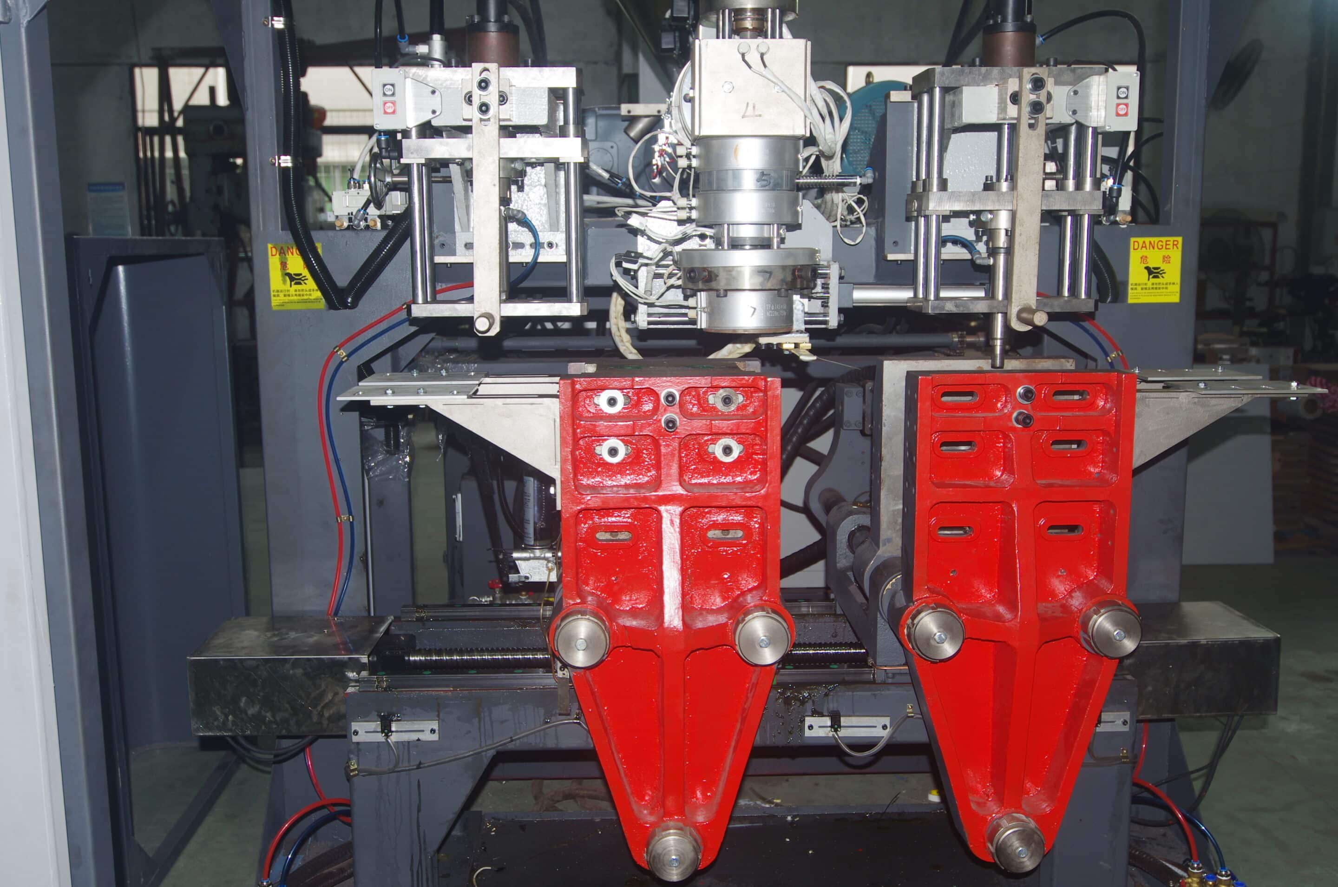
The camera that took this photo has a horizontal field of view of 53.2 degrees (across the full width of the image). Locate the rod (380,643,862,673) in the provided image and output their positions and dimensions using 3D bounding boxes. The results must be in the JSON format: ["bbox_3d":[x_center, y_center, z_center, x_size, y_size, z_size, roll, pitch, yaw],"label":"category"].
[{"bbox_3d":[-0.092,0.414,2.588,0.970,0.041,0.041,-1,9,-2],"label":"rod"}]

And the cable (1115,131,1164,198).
[{"bbox_3d":[0.923,-0.548,2.617,0.091,0.129,0.050,-1,9,-2],"label":"cable"}]

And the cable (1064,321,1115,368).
[{"bbox_3d":[0.812,-0.193,2.574,0.096,0.093,0.014,-1,9,-2],"label":"cable"}]

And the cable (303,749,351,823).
[{"bbox_3d":[-0.670,0.672,2.623,0.090,0.162,0.035,-1,9,-2],"label":"cable"}]

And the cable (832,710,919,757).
[{"bbox_3d":[0.363,0.513,2.349,0.152,0.087,0.030,-1,9,-2],"label":"cable"}]

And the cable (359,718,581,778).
[{"bbox_3d":[-0.350,0.533,2.342,0.414,0.107,0.020,-1,9,-2],"label":"cable"}]

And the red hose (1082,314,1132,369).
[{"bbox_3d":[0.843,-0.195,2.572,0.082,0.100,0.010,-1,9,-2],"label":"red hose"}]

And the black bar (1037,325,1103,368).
[{"bbox_3d":[0.806,-0.202,2.708,0.151,0.014,0.030,29,7,-6],"label":"black bar"}]

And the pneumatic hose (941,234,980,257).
[{"bbox_3d":[0.489,-0.332,2.240,0.065,0.036,0.025,-1,9,-2],"label":"pneumatic hose"}]

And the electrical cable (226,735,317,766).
[{"bbox_3d":[-0.744,0.574,2.500,0.169,0.064,0.050,-1,9,-2],"label":"electrical cable"}]

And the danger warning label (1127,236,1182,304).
[{"bbox_3d":[0.934,-0.333,2.564,0.100,0.125,0.002,-1,9,-2],"label":"danger warning label"}]

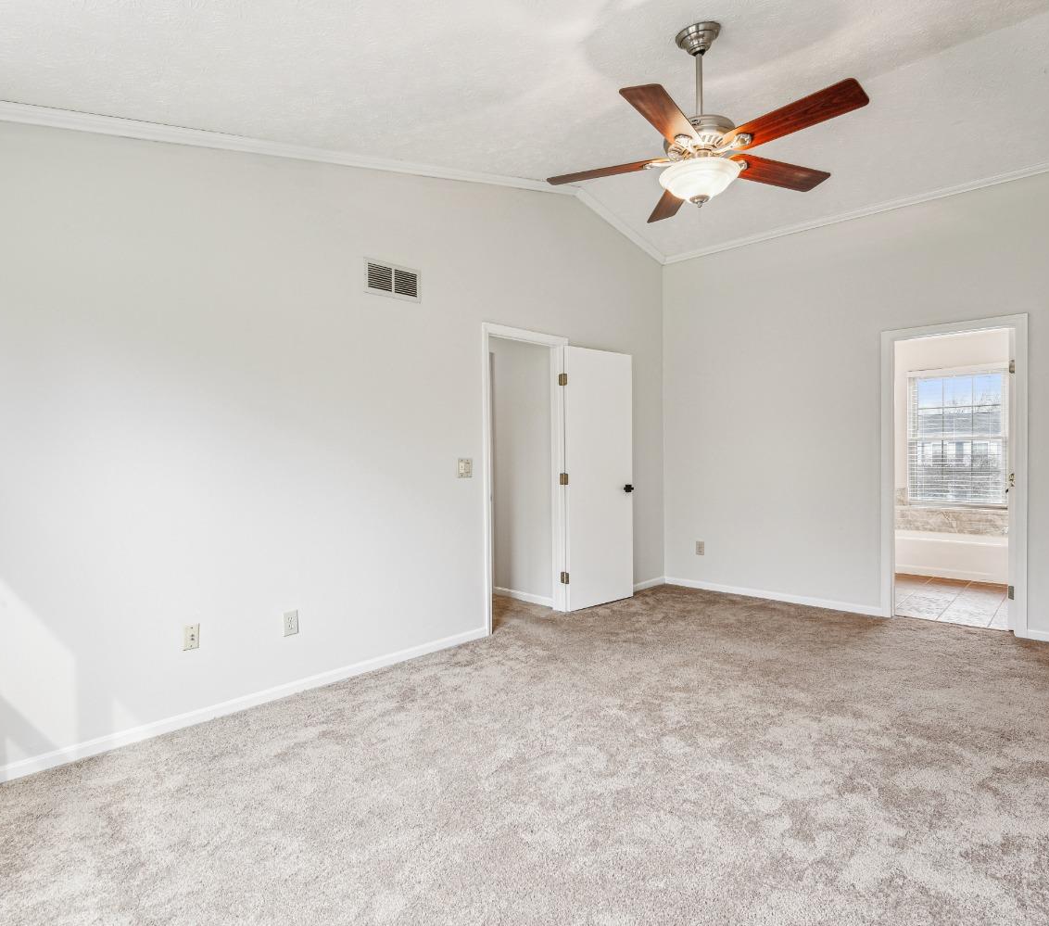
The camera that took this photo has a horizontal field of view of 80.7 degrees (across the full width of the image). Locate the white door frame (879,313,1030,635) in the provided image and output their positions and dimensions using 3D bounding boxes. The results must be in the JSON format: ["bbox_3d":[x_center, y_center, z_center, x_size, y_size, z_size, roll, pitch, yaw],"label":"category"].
[{"bbox_3d":[3.019,0.087,4.369,0.847,2.123,0.140,0,1,43],"label":"white door frame"}]

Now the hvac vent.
[{"bbox_3d":[-0.780,-1.074,3.658,0.020,0.200,0.400,0,1,43],"label":"hvac vent"}]

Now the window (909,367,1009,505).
[{"bbox_3d":[4.559,-0.269,6.531,0.877,1.411,0.050,0,1,43],"label":"window"}]

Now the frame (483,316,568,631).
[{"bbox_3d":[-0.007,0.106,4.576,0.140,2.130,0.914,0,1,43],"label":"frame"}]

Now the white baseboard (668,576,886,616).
[{"bbox_3d":[1.999,1.114,5.267,1.858,0.066,0.016,0,1,43],"label":"white baseboard"}]

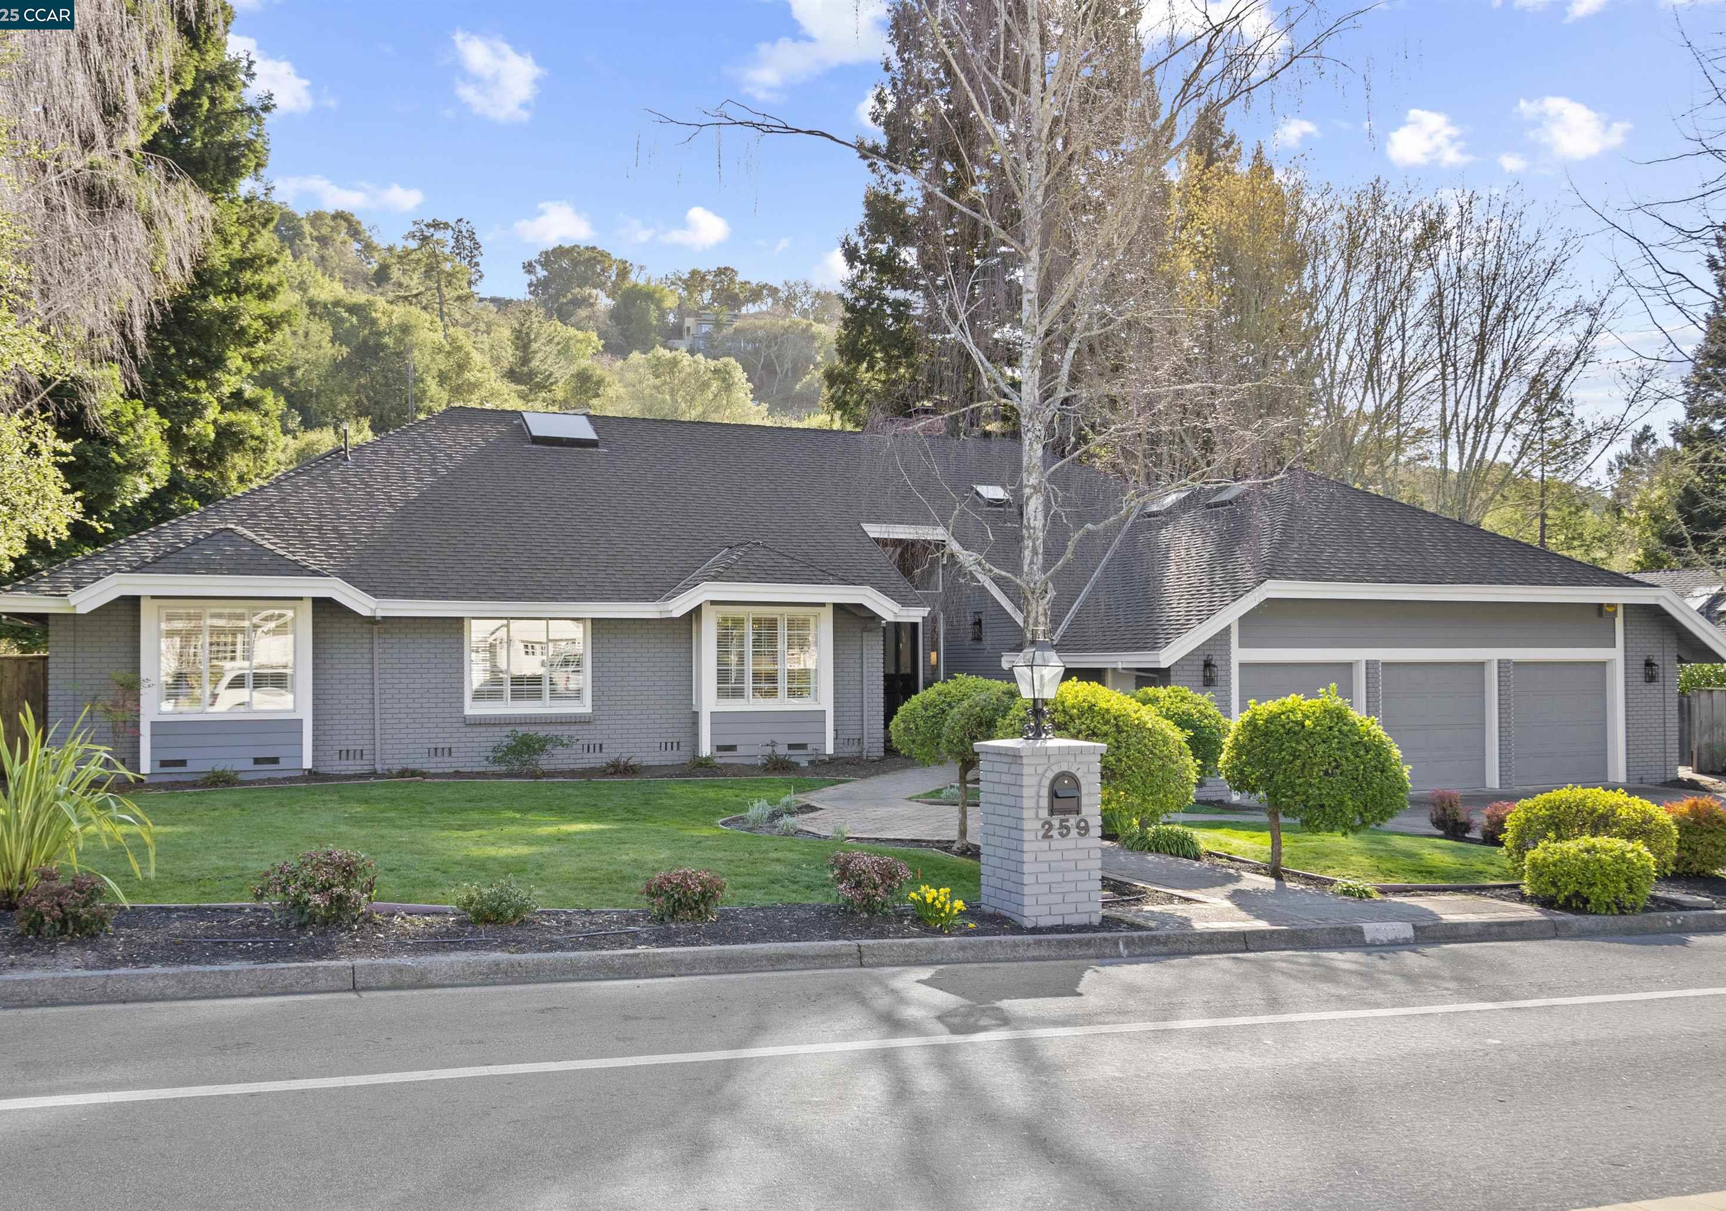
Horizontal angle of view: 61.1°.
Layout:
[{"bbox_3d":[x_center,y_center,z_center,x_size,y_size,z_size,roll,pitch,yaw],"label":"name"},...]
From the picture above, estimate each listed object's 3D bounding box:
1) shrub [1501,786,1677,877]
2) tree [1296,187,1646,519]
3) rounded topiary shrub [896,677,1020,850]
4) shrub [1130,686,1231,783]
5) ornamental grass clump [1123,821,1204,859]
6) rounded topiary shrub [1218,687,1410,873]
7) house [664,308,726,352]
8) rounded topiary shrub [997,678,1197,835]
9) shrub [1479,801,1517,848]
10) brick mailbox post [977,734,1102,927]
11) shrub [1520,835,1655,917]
[{"bbox_3d":[7.004,2.196,14.100,1.550,0.880,1.350,0,-1,0],"label":"shrub"},{"bbox_3d":[17.485,-5.060,42.000,9.000,14.200,8.200,0,-1,0],"label":"tree"},{"bbox_3d":[0.891,1.528,14.138,1.192,1.713,1.192,0,-2,4],"label":"rounded topiary shrub"},{"bbox_3d":[4.136,1.857,19.800,1.600,1.530,1.550,0,-1,0],"label":"shrub"},{"bbox_3d":[3.059,2.374,14.887,0.760,0.340,0.620,1,-2,-22],"label":"ornamental grass clump"},{"bbox_3d":[4.241,1.638,13.738,1.811,1.758,1.811,-1,-2,17],"label":"rounded topiary shrub"},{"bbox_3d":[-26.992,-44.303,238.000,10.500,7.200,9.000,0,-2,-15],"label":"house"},{"bbox_3d":[2.542,1.654,15.798,2.128,1.746,2.022,0,-2,9],"label":"rounded topiary shrub"},{"bbox_3d":[7.213,2.452,16.500,0.510,0.490,0.500,0,-1,0],"label":"shrub"},{"bbox_3d":[1.286,1.617,10.601,0.706,1.296,0.706,1,-2,-23],"label":"brick mailbox post"},{"bbox_3d":[6.290,2.275,12.650,1.050,0.610,0.950,0,-1,0],"label":"shrub"}]

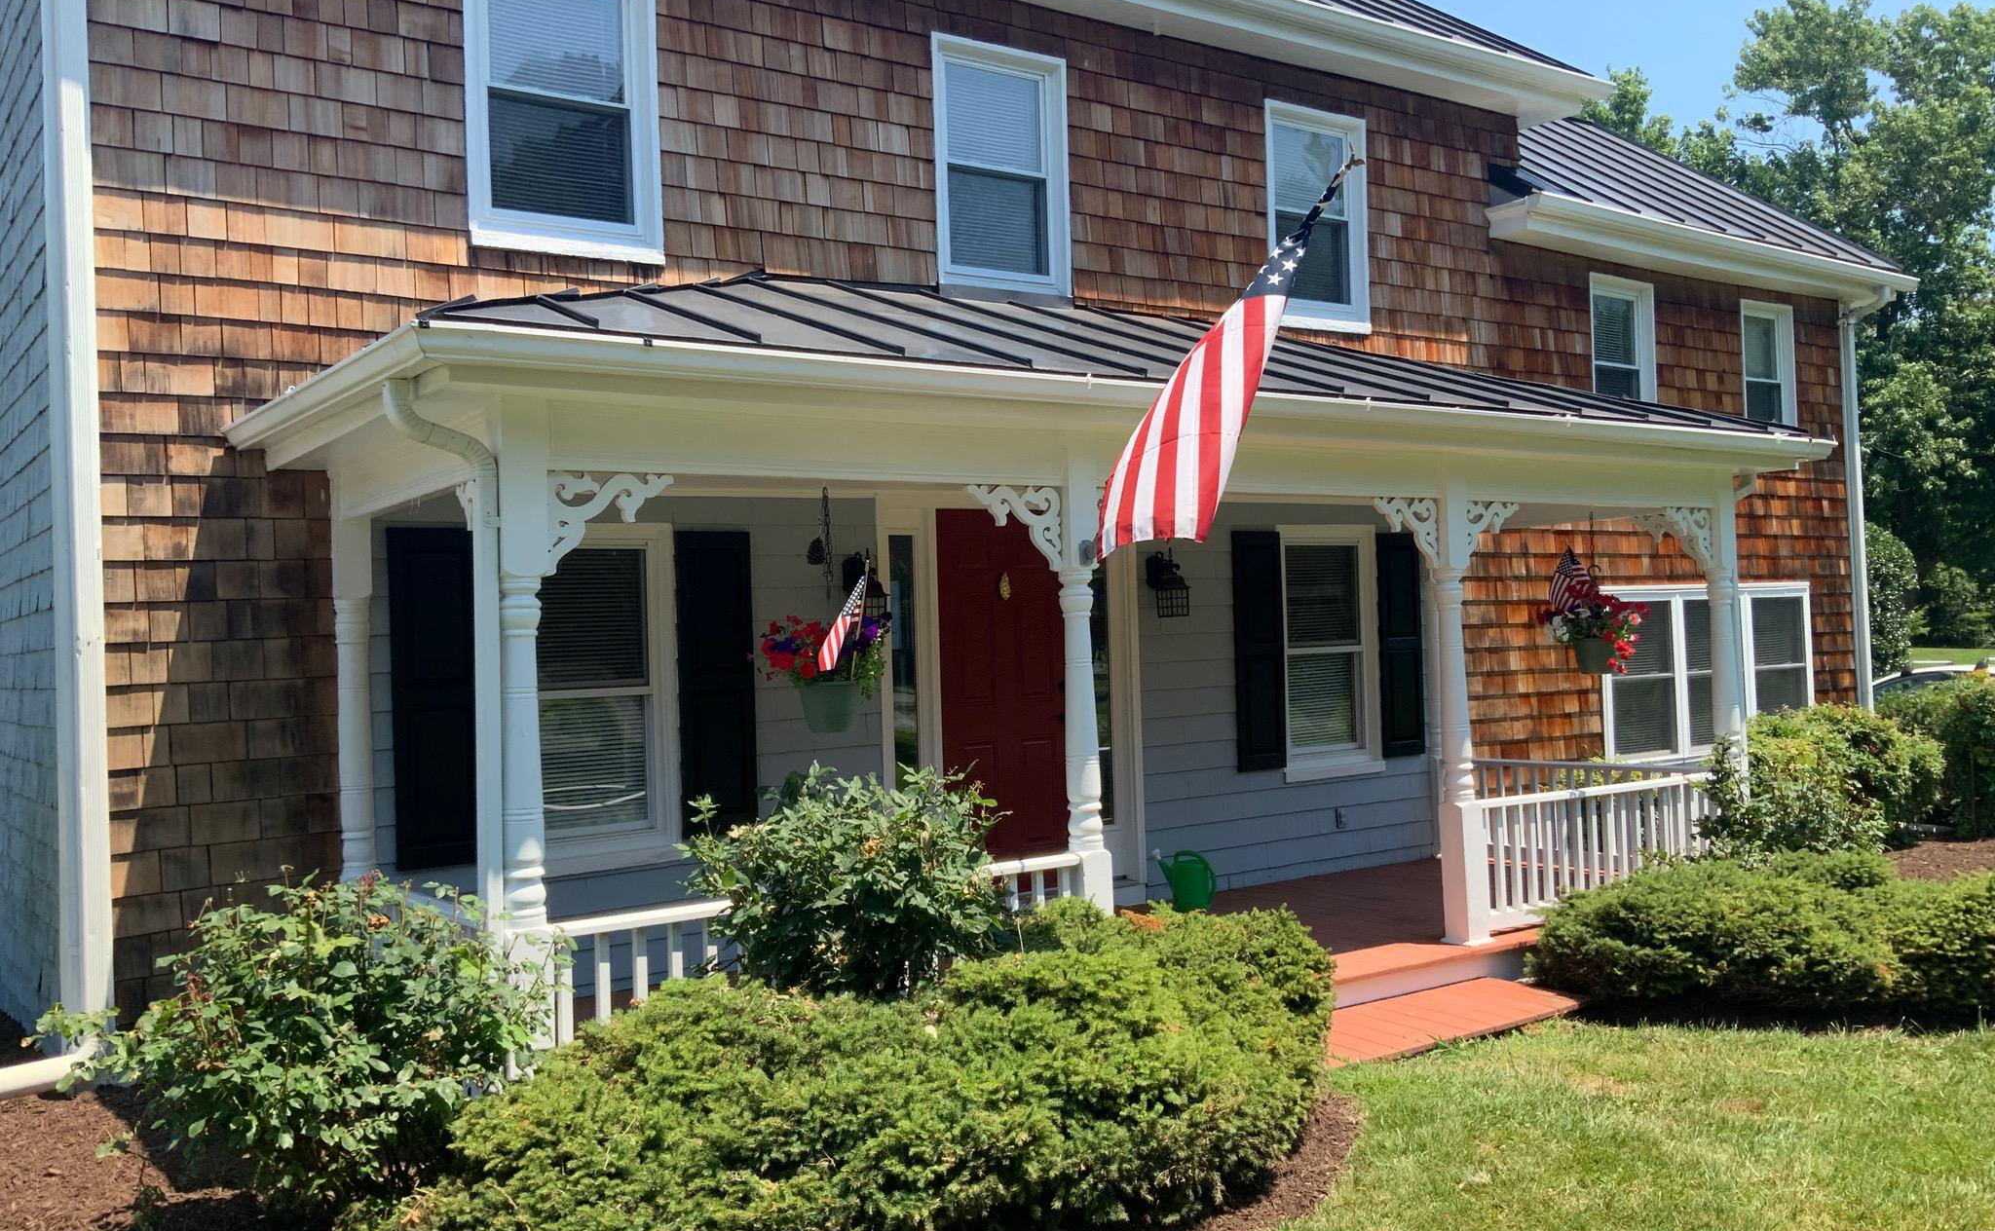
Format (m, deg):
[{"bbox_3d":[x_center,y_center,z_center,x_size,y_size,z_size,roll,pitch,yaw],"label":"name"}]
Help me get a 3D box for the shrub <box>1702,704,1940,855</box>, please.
[{"bbox_3d":[5.008,1.137,10.200,1.500,1.100,1.350,-1,-1,-35],"label":"shrub"}]

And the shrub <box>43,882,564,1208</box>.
[{"bbox_3d":[-2.241,1.318,5.229,1.300,0.950,1.120,-1,-1,-35],"label":"shrub"}]

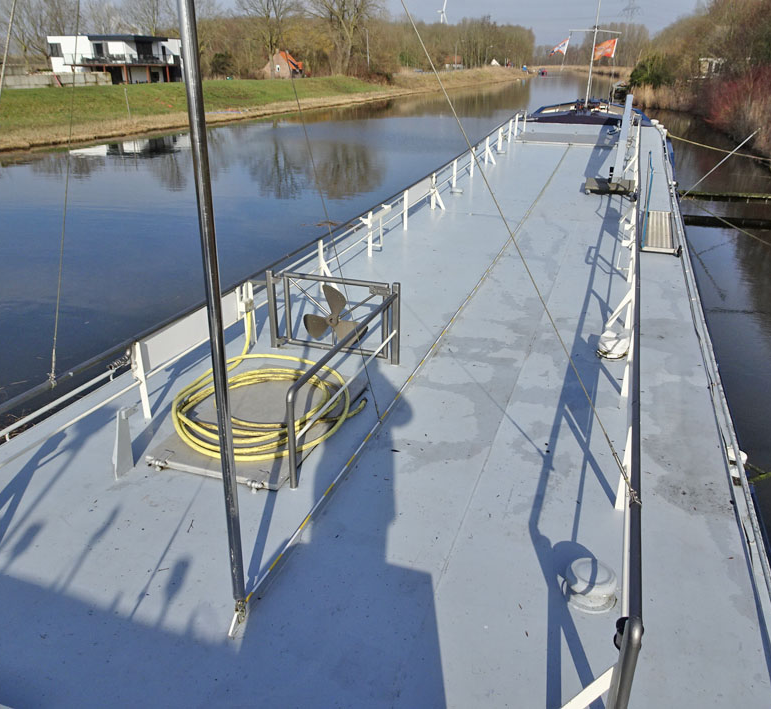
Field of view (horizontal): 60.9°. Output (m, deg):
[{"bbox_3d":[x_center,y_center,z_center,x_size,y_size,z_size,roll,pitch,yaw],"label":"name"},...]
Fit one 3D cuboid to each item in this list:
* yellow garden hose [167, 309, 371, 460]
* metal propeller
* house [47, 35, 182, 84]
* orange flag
[{"bbox_3d":[-0.951,0.222,5.256,1.500,0.360,1.930,8,25,18],"label":"yellow garden hose"},{"bbox_3d":[-0.463,-0.346,5.894,0.630,0.570,0.180,8,25,18],"label":"metal propeller"},{"bbox_3d":[-32.820,-36.071,80.807,12.658,5.457,9.545,8,25,18],"label":"house"},{"bbox_3d":[7.928,-10.991,23.615,0.950,0.750,0.180,7,25,15],"label":"orange flag"}]

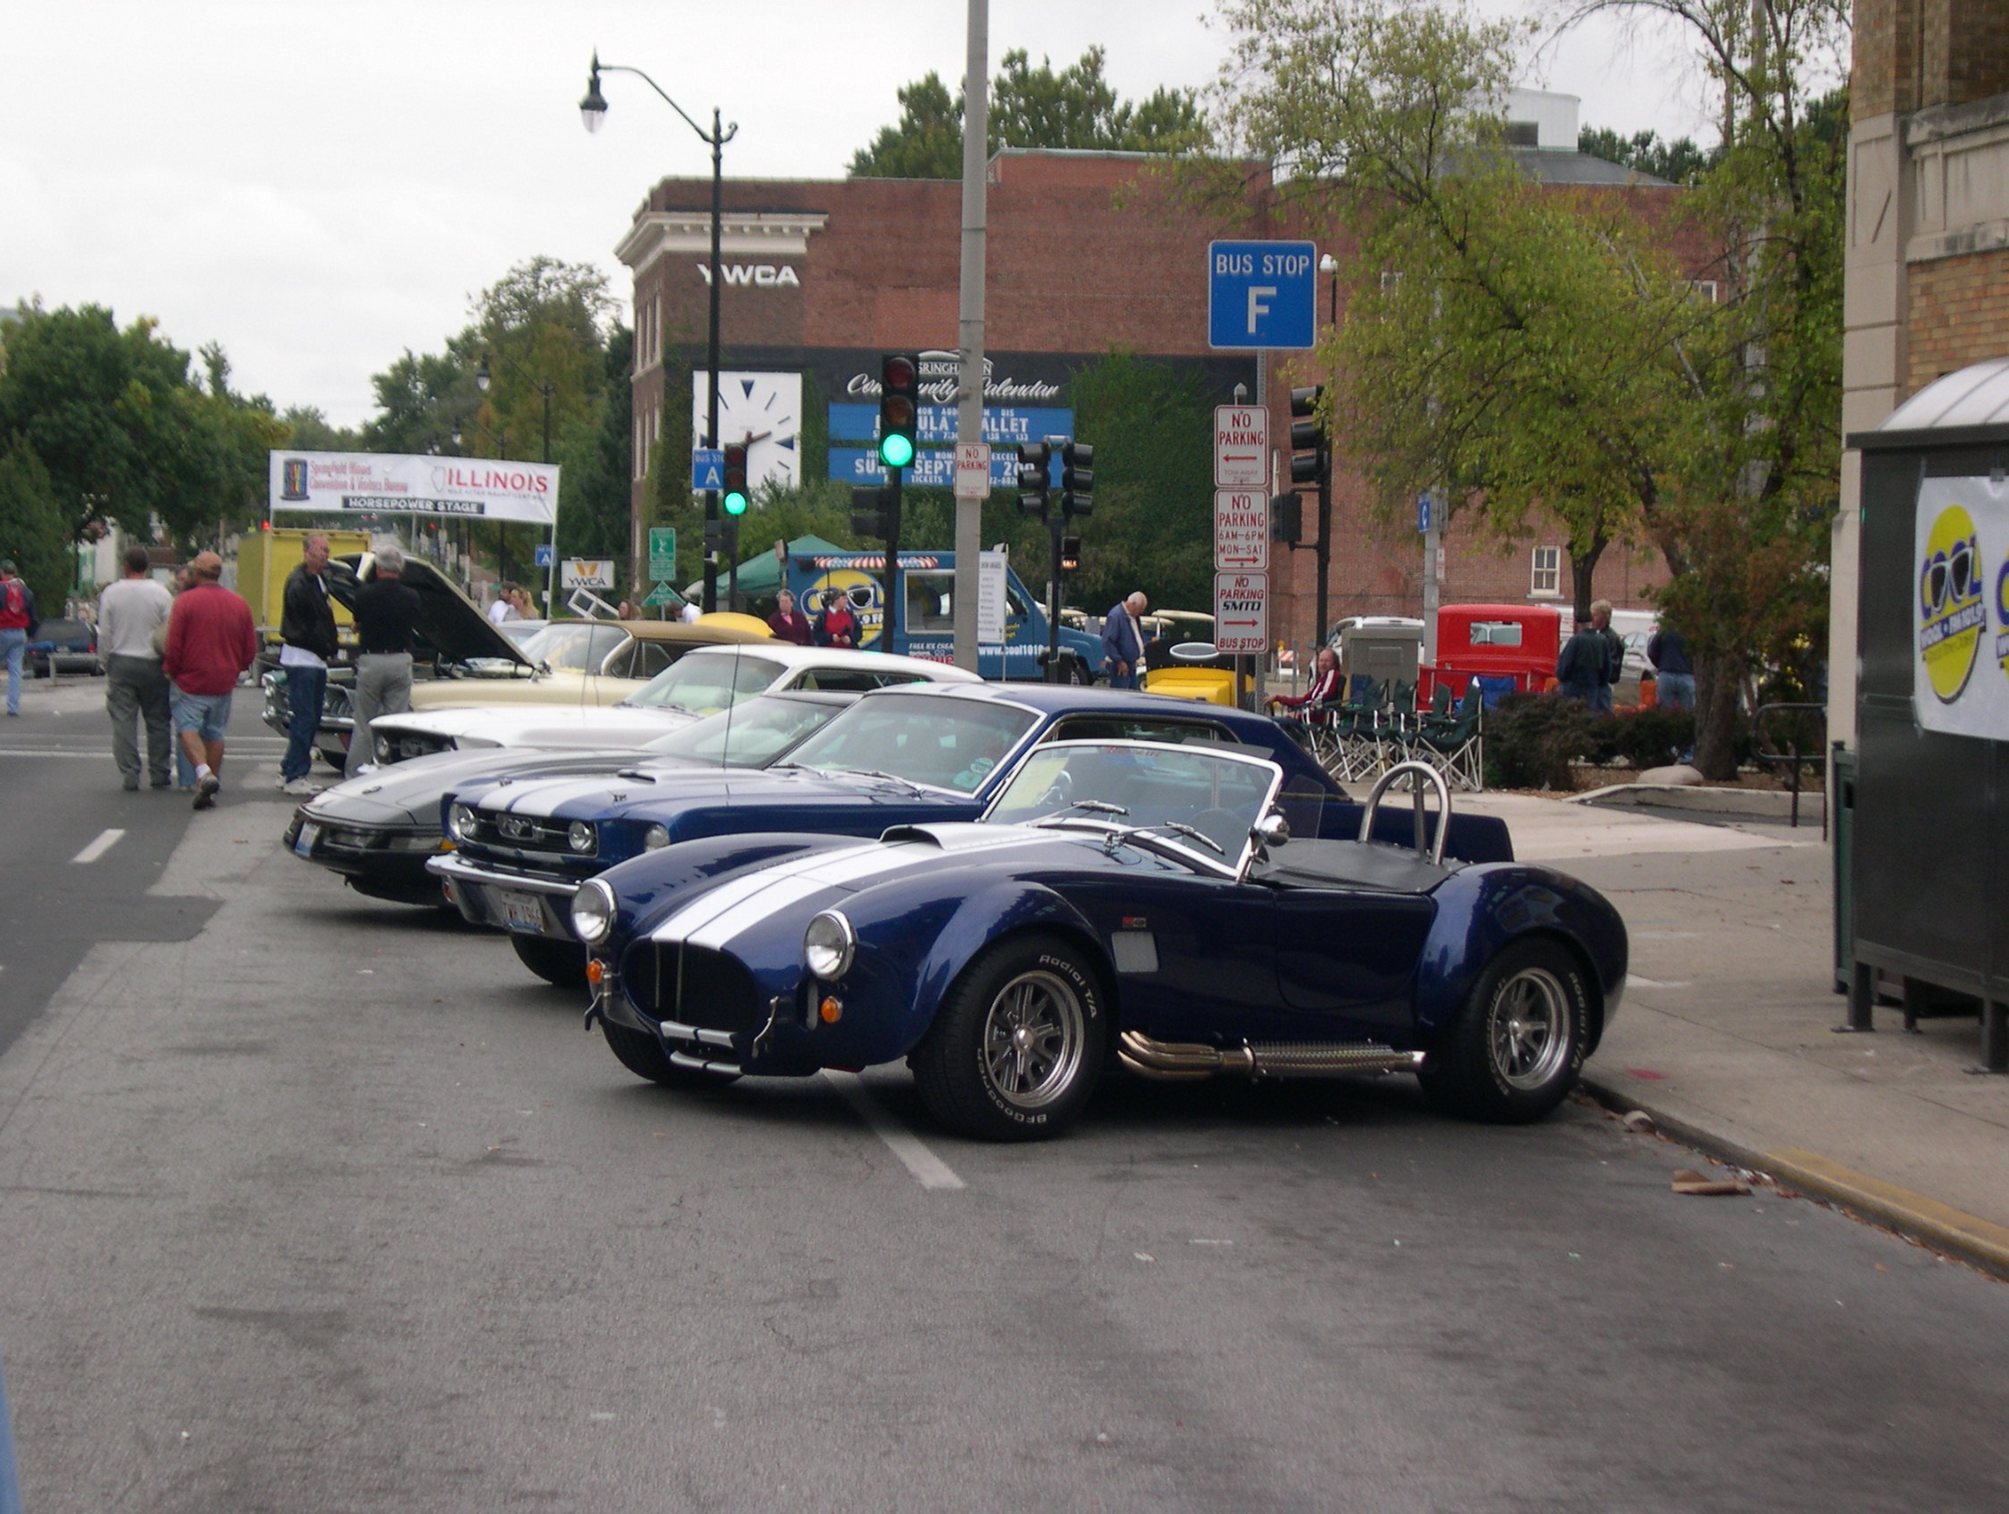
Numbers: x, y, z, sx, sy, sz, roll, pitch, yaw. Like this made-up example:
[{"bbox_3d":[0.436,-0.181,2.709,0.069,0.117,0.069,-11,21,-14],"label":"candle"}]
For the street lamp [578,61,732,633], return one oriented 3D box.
[{"bbox_3d":[-5.466,-6.134,66.300,2.450,10.134,0.450,0,3,-9],"label":"street lamp"}]

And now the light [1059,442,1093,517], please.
[{"bbox_3d":[1.020,-3.924,59.700,0.480,1.080,0.360,0,3,-9],"label":"light"}]

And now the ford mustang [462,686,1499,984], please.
[{"bbox_3d":[-0.071,0.364,17.118,4.620,1.300,1.740,3,1,-42],"label":"ford mustang"}]

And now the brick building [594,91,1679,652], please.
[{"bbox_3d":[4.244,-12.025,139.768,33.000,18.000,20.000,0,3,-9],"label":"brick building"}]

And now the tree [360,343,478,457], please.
[{"bbox_3d":[-32.093,-15.322,230.000,9.000,14.694,9.000,1,2,0],"label":"tree"}]

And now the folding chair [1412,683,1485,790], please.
[{"bbox_3d":[3.574,-0.165,33.800,0.600,0.870,0.750,0,3,-5],"label":"folding chair"}]

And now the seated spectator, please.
[{"bbox_3d":[2.584,-0.361,36.300,0.850,1.130,0.600,0,3,-12],"label":"seated spectator"}]

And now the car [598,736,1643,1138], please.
[{"bbox_3d":[0.400,0.559,13.866,3.950,1.180,1.750,3,1,-44],"label":"car"}]

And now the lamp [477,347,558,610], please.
[{"bbox_3d":[-14.716,-7.504,127.000,2.450,9.929,0.500,0,3,-9],"label":"lamp"}]

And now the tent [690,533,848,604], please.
[{"bbox_3d":[-3.514,-2.621,76.072,3.100,2.850,3.100,0,3,-9],"label":"tent"}]

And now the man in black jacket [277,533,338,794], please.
[{"bbox_3d":[-4.964,-0.669,30.000,0.420,1.826,0.520,2,3,22],"label":"man in black jacket"}]

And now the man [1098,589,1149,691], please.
[{"bbox_3d":[1.437,-1.157,50.000,0.520,1.647,0.500,2,3,22],"label":"man"}]

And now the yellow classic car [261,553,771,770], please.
[{"bbox_3d":[-3.234,-0.570,33.601,5.400,1.680,1.970,3,1,-42],"label":"yellow classic car"}]

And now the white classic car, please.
[{"bbox_3d":[-1.732,-0.014,26.418,4.750,1.300,1.810,1,2,-42],"label":"white classic car"}]

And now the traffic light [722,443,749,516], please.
[{"bbox_3d":[-3.906,-4.021,61.050,0.370,1.070,0.420,0,3,-9],"label":"traffic light"}]

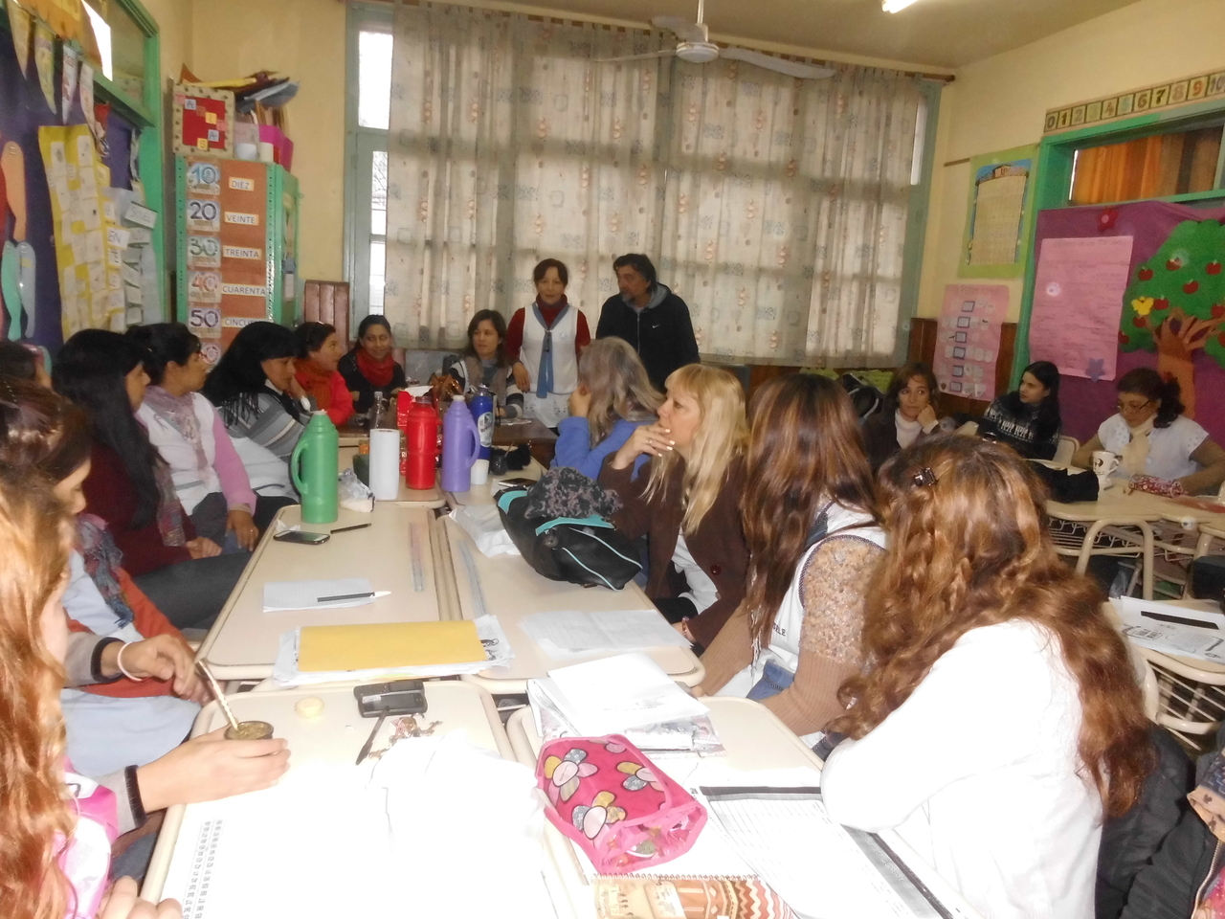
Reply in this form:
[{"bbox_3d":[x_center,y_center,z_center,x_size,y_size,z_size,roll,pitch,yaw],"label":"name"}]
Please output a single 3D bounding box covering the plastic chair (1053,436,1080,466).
[{"bbox_3d":[2.187,0.299,5.033,0.470,0.820,0.420,-1,11,-26],"label":"plastic chair"}]

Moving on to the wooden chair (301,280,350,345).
[{"bbox_3d":[-1.576,-0.497,5.015,0.380,0.930,0.420,1,11,-16],"label":"wooden chair"}]

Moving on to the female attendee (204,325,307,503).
[{"bbox_3d":[-1.278,0.151,3.380,0.650,1.250,0.500,2,10,-10],"label":"female attendee"}]

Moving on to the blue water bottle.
[{"bbox_3d":[-0.472,-0.107,3.341,0.079,0.315,0.079,2,11,-8],"label":"blue water bottle"}]

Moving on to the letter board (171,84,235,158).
[{"bbox_3d":[-2.130,-1.761,4.805,0.290,0.339,0.030,1,11,-15],"label":"letter board"}]

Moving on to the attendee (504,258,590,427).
[{"bbox_3d":[-0.391,-0.315,5.113,0.460,1.566,0.300,3,11,-5],"label":"attendee"}]

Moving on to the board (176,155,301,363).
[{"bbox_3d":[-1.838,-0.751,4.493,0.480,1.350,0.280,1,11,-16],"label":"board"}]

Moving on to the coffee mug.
[{"bbox_3d":[2.102,0.020,3.920,0.104,0.103,0.085,9,12,28],"label":"coffee mug"}]

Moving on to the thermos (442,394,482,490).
[{"bbox_3d":[-0.494,-0.055,3.039,0.130,0.312,0.097,2,11,-8],"label":"thermos"}]

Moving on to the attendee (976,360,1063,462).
[{"bbox_3d":[2.071,0.109,4.881,0.600,1.230,0.470,-1,11,-26],"label":"attendee"}]

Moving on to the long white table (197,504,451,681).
[{"bbox_3d":[-0.660,0.620,2.255,0.455,0.740,1.210,1,11,-13],"label":"long white table"}]

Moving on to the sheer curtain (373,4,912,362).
[{"bbox_3d":[0.325,-1.546,5.608,3.320,1.900,0.140,1,11,-16],"label":"sheer curtain"}]

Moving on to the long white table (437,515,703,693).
[{"bbox_3d":[-0.202,0.654,2.327,0.460,0.740,1.240,1,10,-13],"label":"long white table"}]

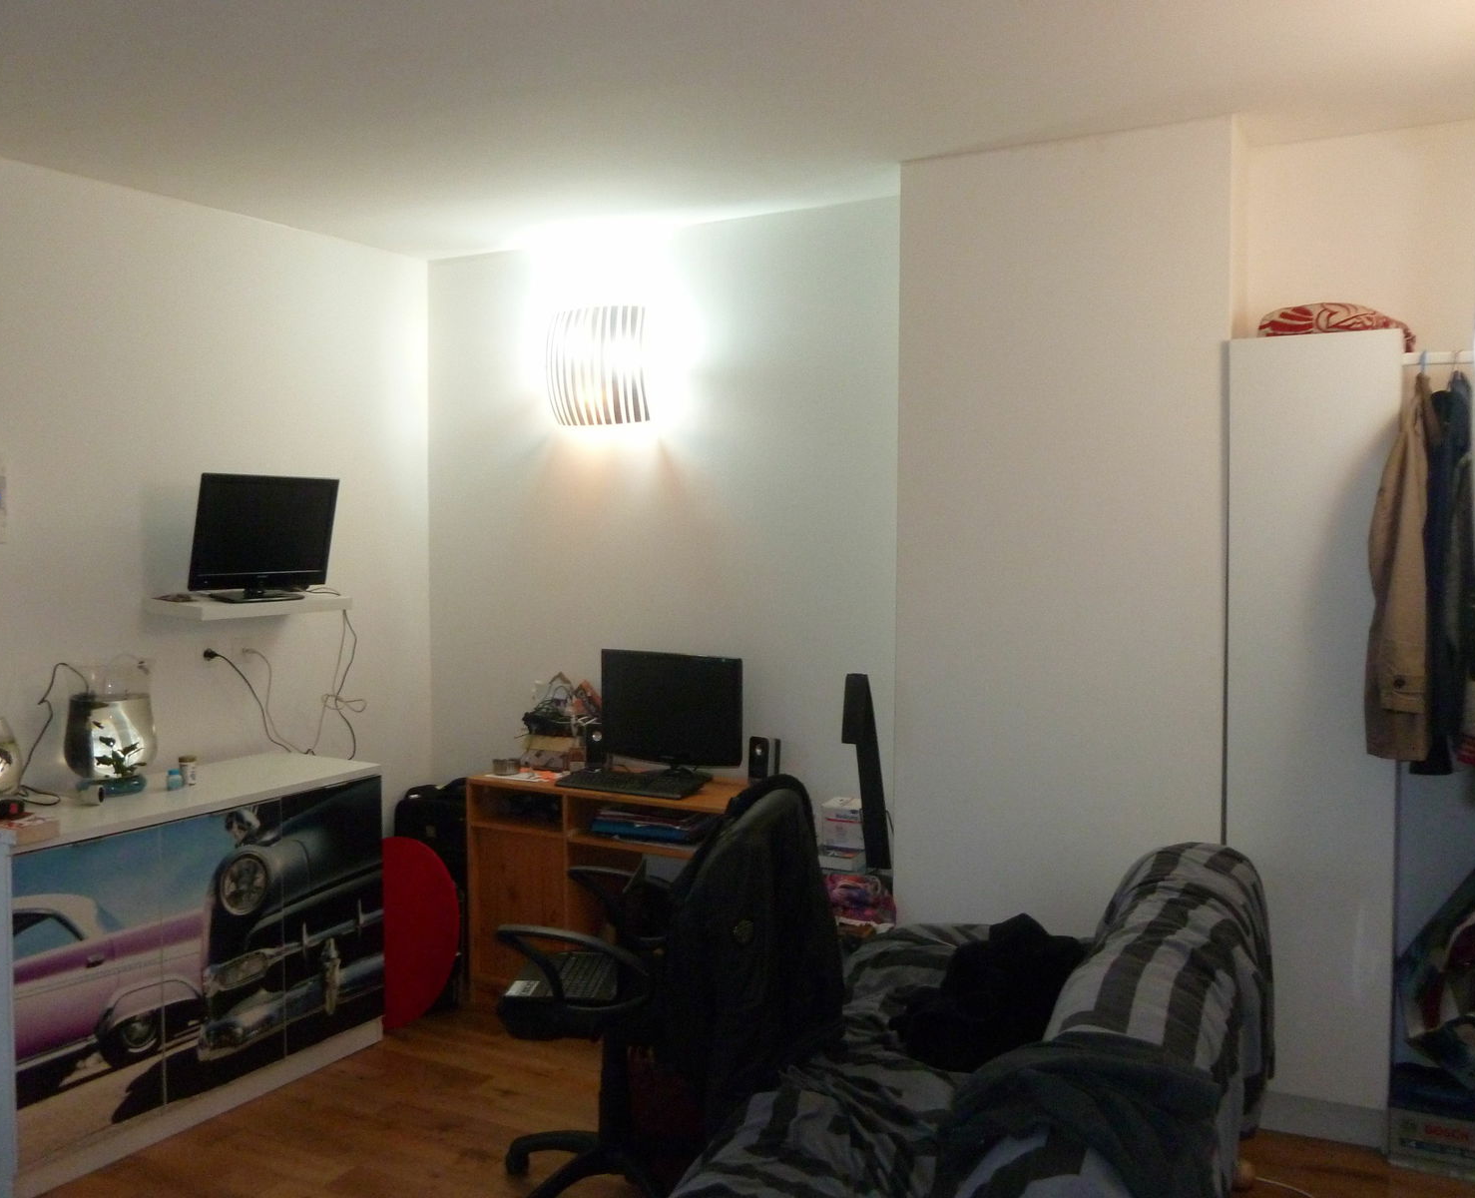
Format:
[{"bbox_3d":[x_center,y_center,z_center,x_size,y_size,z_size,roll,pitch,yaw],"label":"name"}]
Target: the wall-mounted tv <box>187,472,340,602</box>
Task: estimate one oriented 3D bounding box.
[{"bbox_3d":[-1.411,-0.179,3.885,0.188,0.376,0.525,1,3,27],"label":"wall-mounted tv"}]

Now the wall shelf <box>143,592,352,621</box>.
[{"bbox_3d":[-1.456,0.027,3.876,0.259,0.038,0.544,2,3,31],"label":"wall shelf"}]

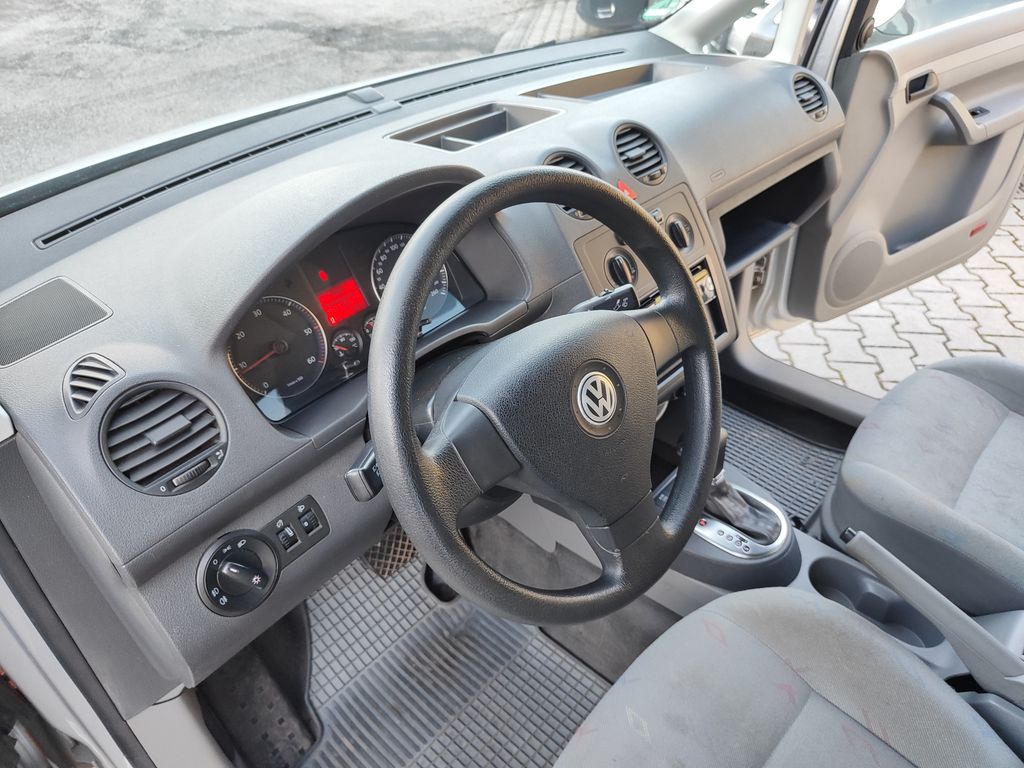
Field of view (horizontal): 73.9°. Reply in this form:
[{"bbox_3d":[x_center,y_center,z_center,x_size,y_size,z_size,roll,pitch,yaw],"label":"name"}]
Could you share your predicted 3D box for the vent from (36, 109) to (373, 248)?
[{"bbox_3d":[-0.392,-0.313,0.963,0.042,0.020,0.560,22,45,27],"label":"vent"}]

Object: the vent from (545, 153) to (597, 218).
[{"bbox_3d":[0.074,-0.245,0.858,0.094,0.030,0.094,-34,92,-34],"label":"vent"}]

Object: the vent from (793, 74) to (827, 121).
[{"bbox_3d":[0.549,-0.530,1.269,0.095,0.095,0.030,-34,6,-32],"label":"vent"}]

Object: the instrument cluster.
[{"bbox_3d":[-0.173,-0.095,0.781,0.320,0.152,0.050,-34,21,-34],"label":"instrument cluster"}]

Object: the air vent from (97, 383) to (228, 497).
[{"bbox_3d":[-0.292,0.047,0.573,0.095,0.095,0.030,-35,6,-37],"label":"air vent"}]

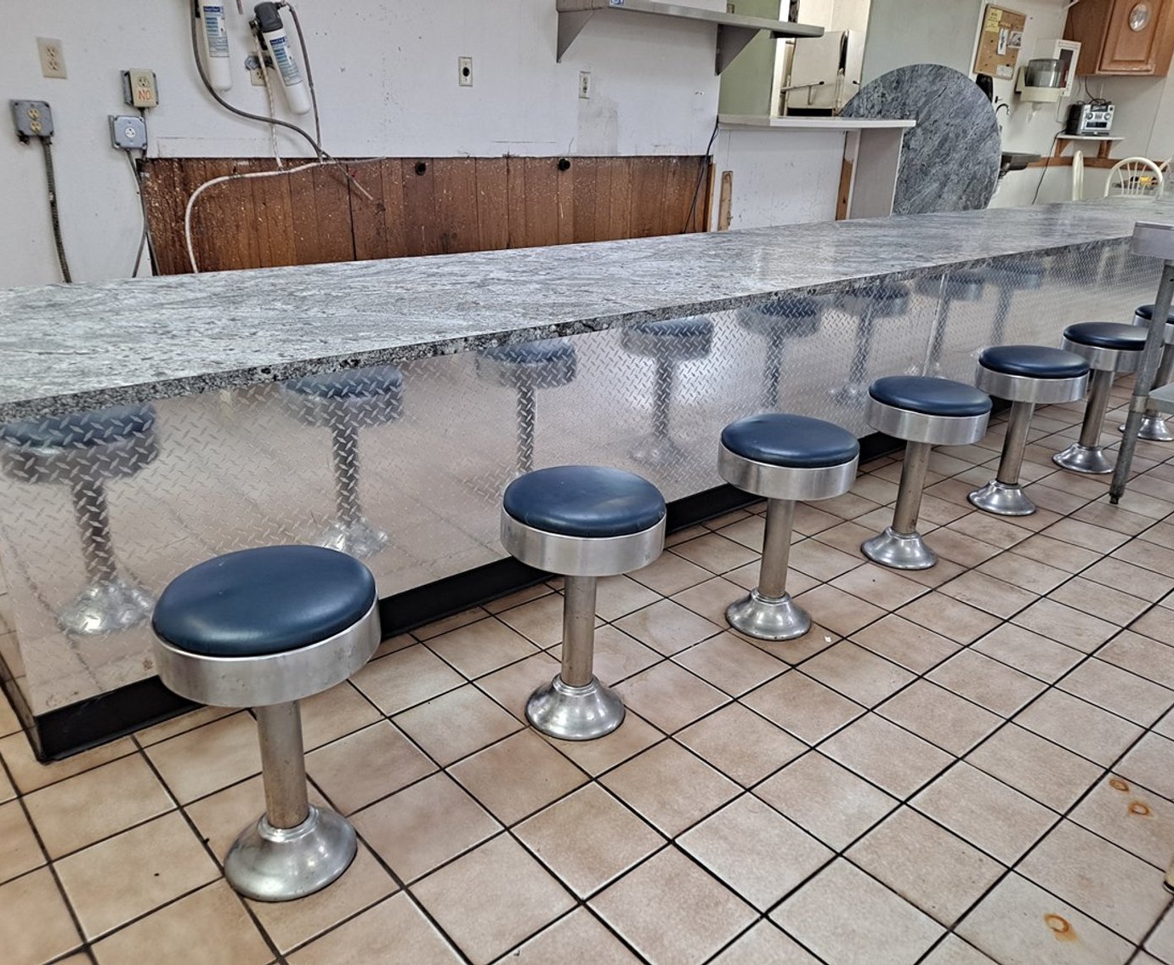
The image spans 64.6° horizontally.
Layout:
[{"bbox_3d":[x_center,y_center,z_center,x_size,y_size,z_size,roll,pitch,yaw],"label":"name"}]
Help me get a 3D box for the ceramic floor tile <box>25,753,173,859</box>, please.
[{"bbox_3d":[-0.870,0.576,1.662,0.197,0.010,0.197,-16,28,-38],"label":"ceramic floor tile"}]

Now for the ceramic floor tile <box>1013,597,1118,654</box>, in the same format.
[{"bbox_3d":[1.222,0.367,2.372,0.199,0.009,0.199,-16,28,-38],"label":"ceramic floor tile"}]

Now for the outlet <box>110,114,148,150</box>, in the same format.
[{"bbox_3d":[-1.575,-1.201,3.194,0.102,0.102,0.048,-16,28,-38],"label":"outlet"}]

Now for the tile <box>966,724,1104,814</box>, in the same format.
[{"bbox_3d":[0.892,0.568,1.851,0.197,0.010,0.197,-16,28,-38],"label":"tile"}]

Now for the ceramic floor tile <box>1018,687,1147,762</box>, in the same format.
[{"bbox_3d":[1.047,0.522,1.979,0.197,0.010,0.197,-16,28,-38],"label":"ceramic floor tile"}]

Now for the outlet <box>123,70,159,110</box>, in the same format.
[{"bbox_3d":[-1.506,-1.328,3.135,0.102,0.114,0.060,-16,29,-39],"label":"outlet"}]

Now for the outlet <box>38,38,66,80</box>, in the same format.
[{"bbox_3d":[-1.719,-1.363,2.986,0.070,0.114,0.010,-16,29,-39],"label":"outlet"}]

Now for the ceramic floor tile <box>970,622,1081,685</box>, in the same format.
[{"bbox_3d":[1.080,0.419,2.278,0.200,0.010,0.200,-16,29,-39],"label":"ceramic floor tile"}]

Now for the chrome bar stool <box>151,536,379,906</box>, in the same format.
[{"bbox_3d":[-0.498,0.392,1.511,0.331,0.535,0.331,-16,29,-38],"label":"chrome bar stool"}]

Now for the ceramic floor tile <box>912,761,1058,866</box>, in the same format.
[{"bbox_3d":[0.735,0.610,1.720,0.199,0.009,0.199,-16,28,-38],"label":"ceramic floor tile"}]

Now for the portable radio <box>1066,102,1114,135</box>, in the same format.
[{"bbox_3d":[4.850,-3.491,8.950,0.300,0.270,0.260,3,22,0],"label":"portable radio"}]

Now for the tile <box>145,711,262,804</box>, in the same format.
[{"bbox_3d":[-0.714,0.528,1.787,0.199,0.009,0.199,-16,28,-38],"label":"tile"}]

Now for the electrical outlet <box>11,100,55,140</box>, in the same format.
[{"bbox_3d":[-1.788,-1.173,2.995,0.102,0.102,0.050,-16,29,-38],"label":"electrical outlet"}]

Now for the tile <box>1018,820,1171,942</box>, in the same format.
[{"bbox_3d":[0.893,0.692,1.623,0.201,0.010,0.201,-16,29,-38],"label":"tile"}]

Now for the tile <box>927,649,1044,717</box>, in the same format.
[{"bbox_3d":[0.935,0.470,2.174,0.201,0.010,0.201,-16,29,-38],"label":"tile"}]

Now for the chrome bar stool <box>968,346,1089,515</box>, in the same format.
[{"bbox_3d":[1.403,-0.161,3.021,0.320,0.503,0.320,-16,28,-38],"label":"chrome bar stool"}]

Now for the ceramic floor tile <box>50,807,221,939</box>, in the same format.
[{"bbox_3d":[-0.738,0.642,1.527,0.200,0.010,0.200,-16,29,-39],"label":"ceramic floor tile"}]

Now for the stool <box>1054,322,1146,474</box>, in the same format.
[{"bbox_3d":[1.934,-0.317,3.502,0.326,0.524,0.326,-16,29,-38],"label":"stool"}]

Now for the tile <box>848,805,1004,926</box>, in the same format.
[{"bbox_3d":[0.580,0.654,1.595,0.199,0.009,0.199,-16,28,-38],"label":"tile"}]

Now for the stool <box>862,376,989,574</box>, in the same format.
[{"bbox_3d":[0.951,-0.026,2.694,0.326,0.524,0.326,-16,29,-38],"label":"stool"}]

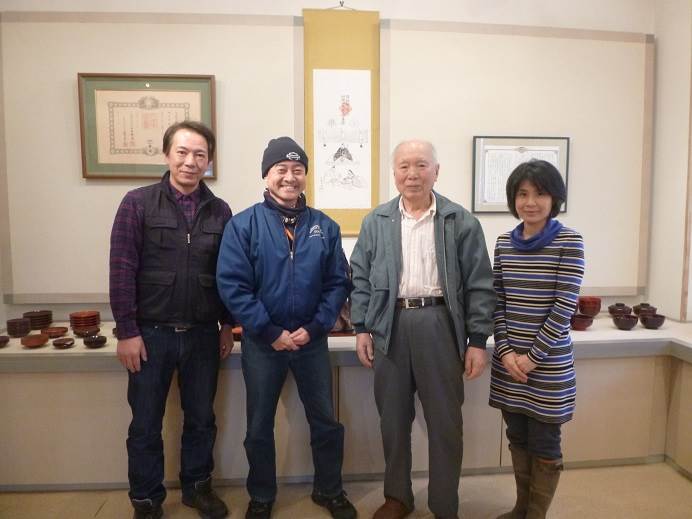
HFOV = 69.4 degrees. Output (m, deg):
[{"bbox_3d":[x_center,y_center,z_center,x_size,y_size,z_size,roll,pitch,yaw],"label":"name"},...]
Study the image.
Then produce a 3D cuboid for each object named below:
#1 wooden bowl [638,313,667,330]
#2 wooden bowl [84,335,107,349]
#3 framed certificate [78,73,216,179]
[{"bbox_3d":[1.723,0.355,2.809,0.126,0.070,0.126,0,5,0],"label":"wooden bowl"},{"bbox_3d":[-1.200,0.401,2.398,0.100,0.046,0.100,0,5,-5],"label":"wooden bowl"},{"bbox_3d":[-1.137,-0.763,2.880,0.764,0.595,0.030,0,8,-5],"label":"framed certificate"}]

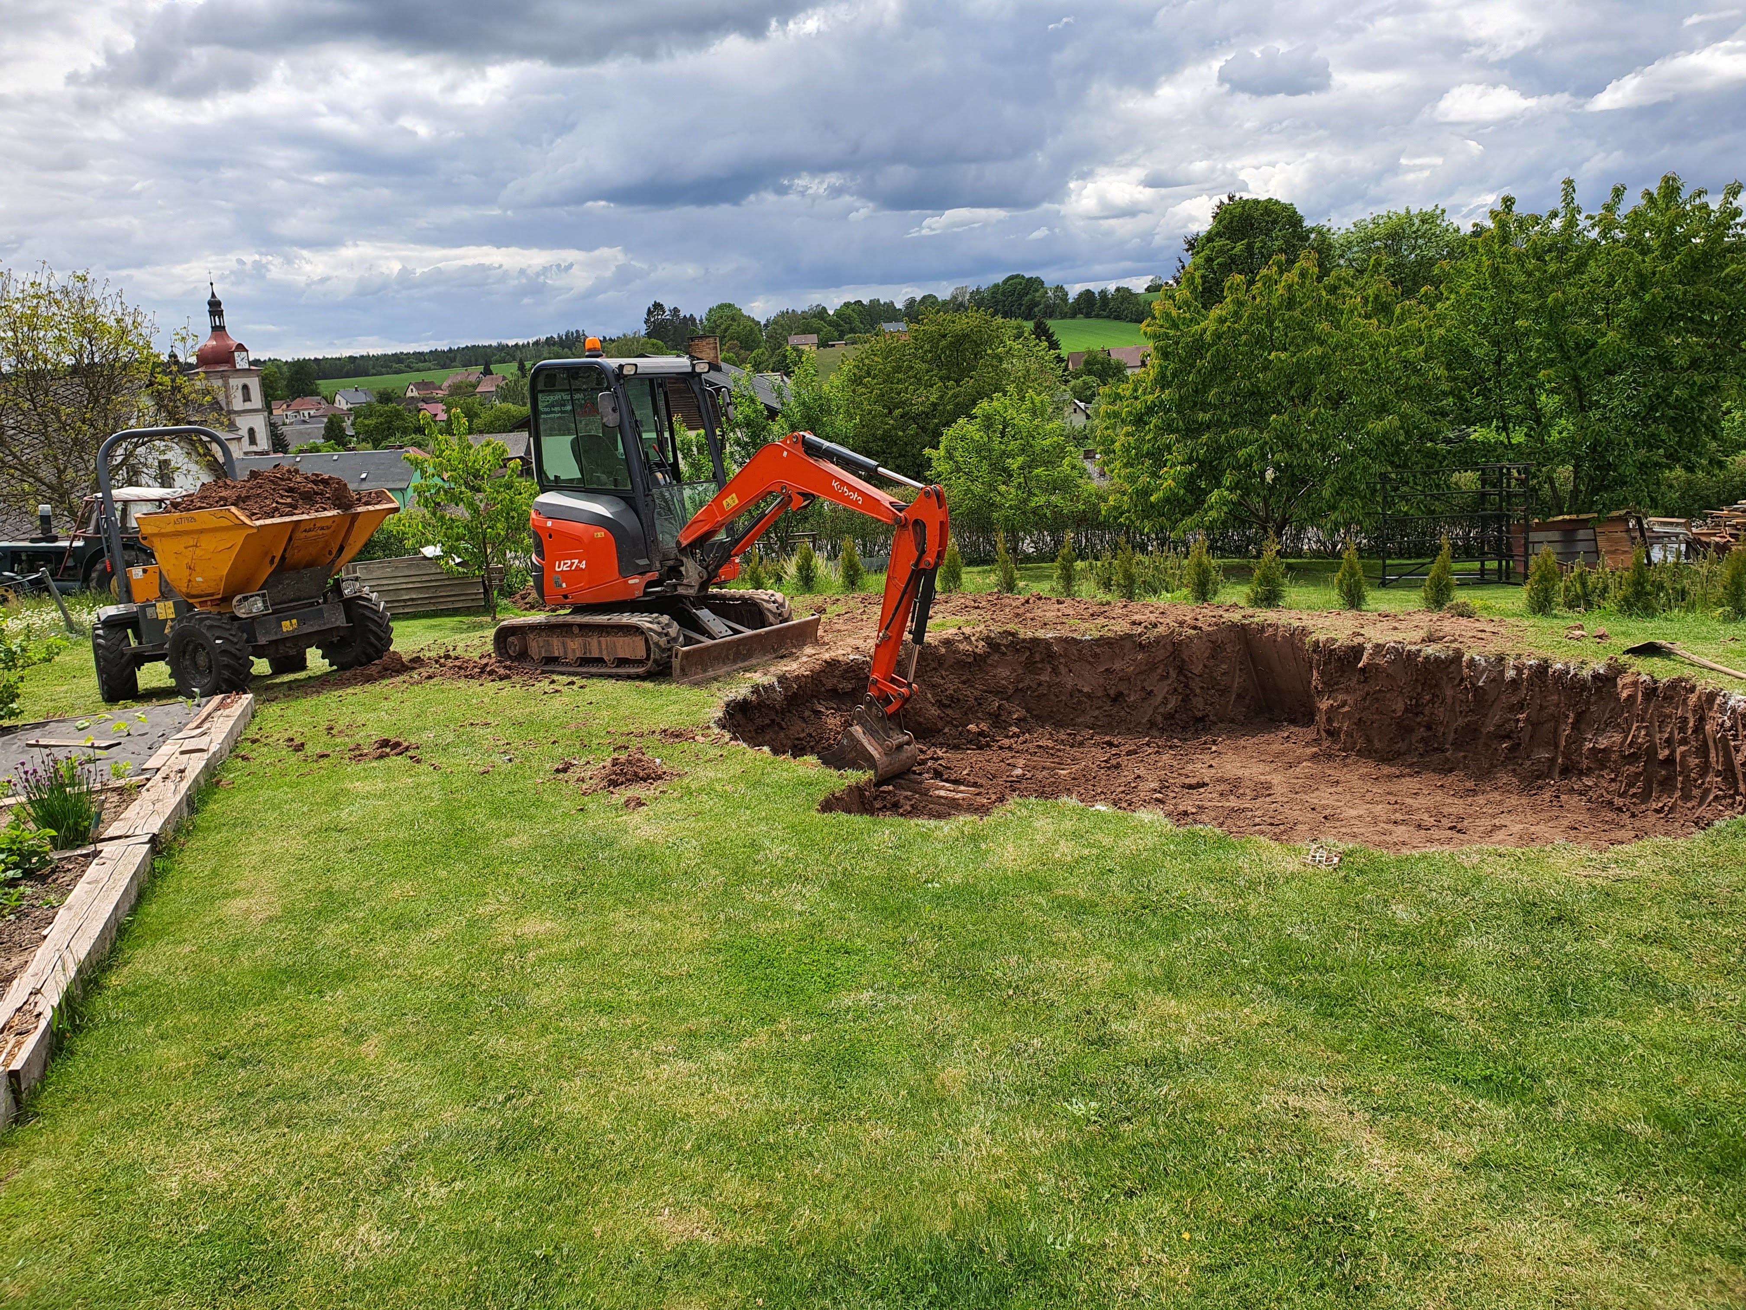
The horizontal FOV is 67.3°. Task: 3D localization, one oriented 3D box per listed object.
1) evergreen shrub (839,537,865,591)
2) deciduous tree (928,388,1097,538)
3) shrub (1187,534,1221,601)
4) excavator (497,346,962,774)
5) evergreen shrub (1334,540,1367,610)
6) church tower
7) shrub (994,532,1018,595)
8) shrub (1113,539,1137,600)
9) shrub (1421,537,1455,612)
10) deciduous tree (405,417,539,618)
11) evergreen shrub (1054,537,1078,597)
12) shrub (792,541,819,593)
[{"bbox_3d":[-0.223,-0.992,14.290,0.281,0.588,0.281,-4,10,0],"label":"evergreen shrub"},{"bbox_3d":[1.727,-2.207,16.200,2.056,2.174,1.938,-4,9,0],"label":"deciduous tree"},{"bbox_3d":[2.921,-0.771,11.578,0.311,0.590,0.311,-4,10,0],"label":"shrub"},{"bbox_3d":[-1.113,-0.766,10.174,4.000,3.280,1.550,2,11,35],"label":"excavator"},{"bbox_3d":[3.932,-0.657,10.800,0.247,0.584,0.247,-4,9,0],"label":"evergreen shrub"},{"bbox_3d":[-74.060,-30.430,150.310,5.800,24.360,5.800,-1,10,20],"label":"church tower"},{"bbox_3d":[1.318,-0.903,13.000,0.237,0.615,0.237,-4,9,0],"label":"shrub"},{"bbox_3d":[2.338,-0.790,12.150,0.221,0.581,0.221,-4,9,0],"label":"shrub"},{"bbox_3d":[4.375,-0.630,10.160,0.263,0.569,0.263,-4,10,0],"label":"shrub"},{"bbox_3d":[-4.403,-1.487,14.300,1.487,2.186,1.413,-4,9,0],"label":"deciduous tree"},{"bbox_3d":[1.850,-0.854,12.572,0.260,0.580,0.260,-4,10,0],"label":"evergreen shrub"},{"bbox_3d":[-0.752,-0.991,14.608,0.302,0.558,0.302,-4,10,0],"label":"shrub"}]

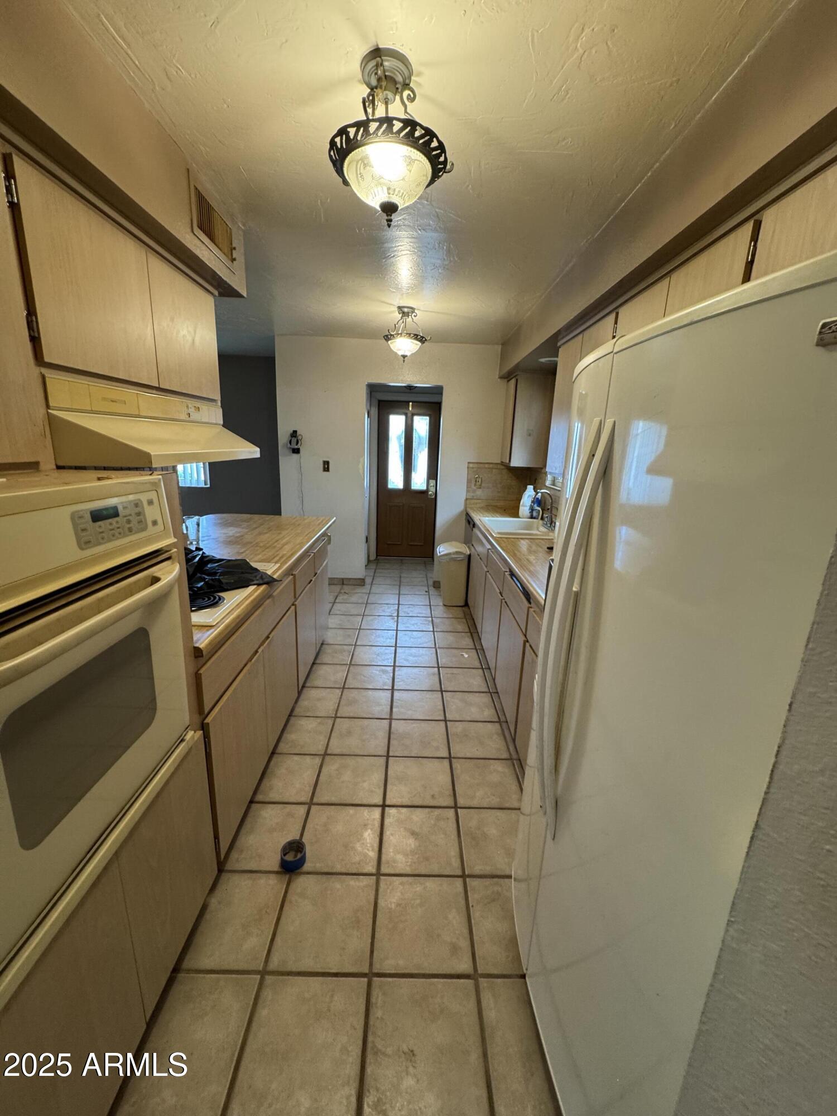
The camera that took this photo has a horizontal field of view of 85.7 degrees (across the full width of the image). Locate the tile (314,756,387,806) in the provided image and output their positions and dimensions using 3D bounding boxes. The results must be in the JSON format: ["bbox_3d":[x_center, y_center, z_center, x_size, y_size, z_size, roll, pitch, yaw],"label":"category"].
[{"bbox_3d":[-0.305,1.019,2.070,0.303,0.011,0.306,2,14,-1],"label":"tile"}]

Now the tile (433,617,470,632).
[{"bbox_3d":[0.288,0.586,3.944,0.302,0.010,0.305,2,14,-1],"label":"tile"}]

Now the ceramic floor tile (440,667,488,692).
[{"bbox_3d":[0.302,0.817,3.023,0.302,0.010,0.305,2,14,-1],"label":"ceramic floor tile"}]

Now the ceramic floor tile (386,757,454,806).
[{"bbox_3d":[0.004,1.020,2.061,0.296,0.010,0.301,2,14,-1],"label":"ceramic floor tile"}]

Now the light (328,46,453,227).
[{"bbox_3d":[-0.085,-1.132,1.255,0.335,0.365,0.335,2,14,-1],"label":"light"}]

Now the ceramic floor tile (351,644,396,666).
[{"bbox_3d":[-0.325,0.716,3.291,0.303,0.011,0.306,2,14,-1],"label":"ceramic floor tile"}]

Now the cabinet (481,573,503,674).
[{"bbox_3d":[0.773,0.447,3.087,0.560,0.551,0.582,2,14,-1],"label":"cabinet"}]

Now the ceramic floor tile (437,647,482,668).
[{"bbox_3d":[0.291,0.732,3.286,0.296,0.010,0.301,2,14,-1],"label":"ceramic floor tile"}]

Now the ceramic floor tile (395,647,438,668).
[{"bbox_3d":[-0.015,0.731,3.323,0.302,0.010,0.305,2,14,-1],"label":"ceramic floor tile"}]

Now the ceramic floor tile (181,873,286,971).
[{"bbox_3d":[-0.597,1.160,1.452,0.285,0.011,0.306,2,14,-1],"label":"ceramic floor tile"}]

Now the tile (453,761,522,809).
[{"bbox_3d":[0.317,1.048,2.102,0.302,0.010,0.305,2,14,-1],"label":"tile"}]

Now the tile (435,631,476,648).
[{"bbox_3d":[0.290,0.660,3.600,0.298,0.012,0.300,2,14,-1],"label":"tile"}]

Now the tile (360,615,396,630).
[{"bbox_3d":[-0.337,0.567,3.929,0.302,0.010,0.305,2,14,-1],"label":"tile"}]

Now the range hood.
[{"bbox_3d":[-1.009,-0.456,1.751,0.450,0.155,1.080,2,14,-1],"label":"range hood"}]

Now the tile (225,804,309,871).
[{"bbox_3d":[-0.609,1.082,1.754,0.298,0.012,0.300,2,14,-1],"label":"tile"}]

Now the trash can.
[{"bbox_3d":[0.337,0.133,4.440,0.300,0.610,0.360,2,14,-1],"label":"trash can"}]

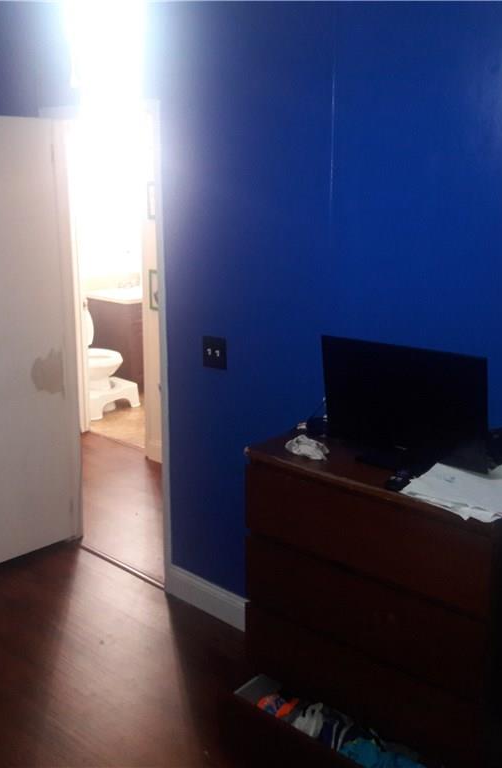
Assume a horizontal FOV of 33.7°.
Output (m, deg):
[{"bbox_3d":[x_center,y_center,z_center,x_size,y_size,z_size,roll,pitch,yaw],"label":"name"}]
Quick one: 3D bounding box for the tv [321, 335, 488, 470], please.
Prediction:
[{"bbox_3d":[0.440,0.056,2.308,0.513,0.340,0.150,12,18,41],"label":"tv"}]

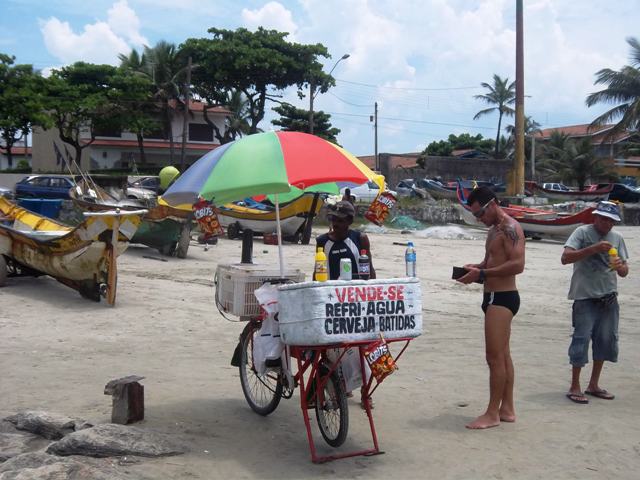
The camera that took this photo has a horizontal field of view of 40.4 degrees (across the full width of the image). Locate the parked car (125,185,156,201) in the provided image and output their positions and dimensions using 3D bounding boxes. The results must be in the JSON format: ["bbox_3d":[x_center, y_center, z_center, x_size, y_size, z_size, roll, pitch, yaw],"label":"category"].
[{"bbox_3d":[-11.994,-3.209,55.000,4.100,1.450,1.680,1,2,20],"label":"parked car"}]

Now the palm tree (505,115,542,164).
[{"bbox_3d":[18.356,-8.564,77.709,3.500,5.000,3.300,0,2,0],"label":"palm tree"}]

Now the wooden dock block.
[{"bbox_3d":[-1.388,1.138,6.200,0.170,0.310,0.250,1,2,32],"label":"wooden dock block"}]

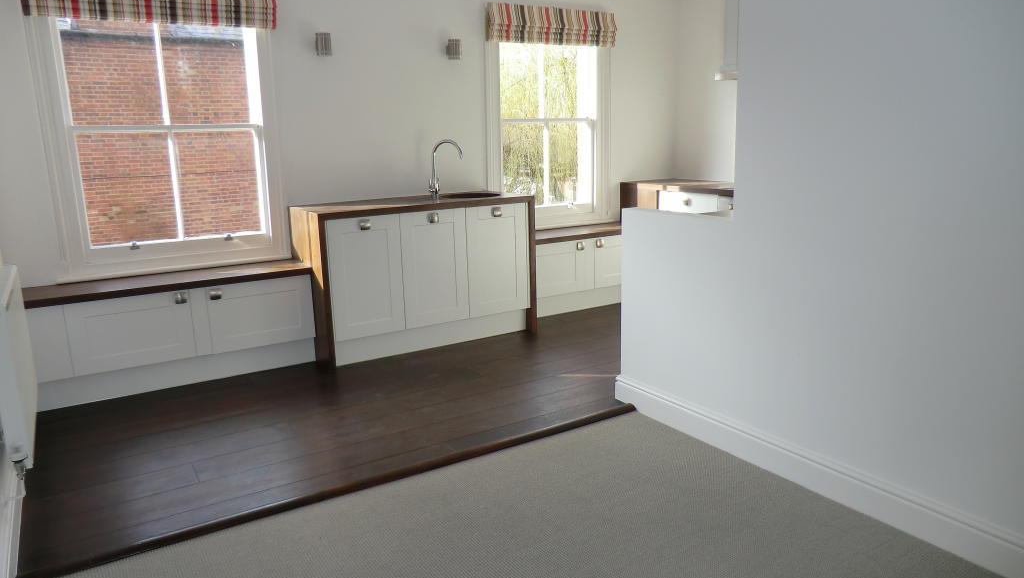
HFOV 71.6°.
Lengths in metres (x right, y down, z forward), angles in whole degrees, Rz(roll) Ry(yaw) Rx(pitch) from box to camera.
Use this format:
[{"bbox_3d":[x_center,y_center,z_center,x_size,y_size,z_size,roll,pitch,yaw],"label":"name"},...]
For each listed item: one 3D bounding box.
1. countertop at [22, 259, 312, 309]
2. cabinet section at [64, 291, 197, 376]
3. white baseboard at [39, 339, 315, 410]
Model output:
[{"bbox_3d":[-1.925,-0.047,4.023,1.484,0.039,0.388,-9,15,-31],"label":"countertop"},{"bbox_3d":[-2.100,0.197,3.918,0.591,0.385,0.403,-9,14,-31],"label":"cabinet section"},{"bbox_3d":[-1.882,0.464,4.086,1.484,0.176,0.023,-9,15,-31],"label":"white baseboard"}]

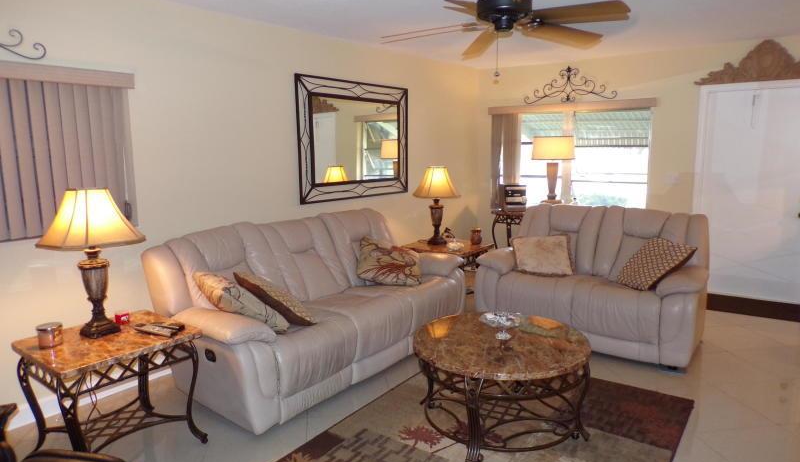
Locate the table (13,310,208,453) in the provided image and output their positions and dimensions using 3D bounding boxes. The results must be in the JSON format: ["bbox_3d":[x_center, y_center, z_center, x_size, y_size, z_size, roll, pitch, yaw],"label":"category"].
[{"bbox_3d":[-1.447,0.818,2.821,0.620,0.580,0.670,6,11,39],"label":"table"}]

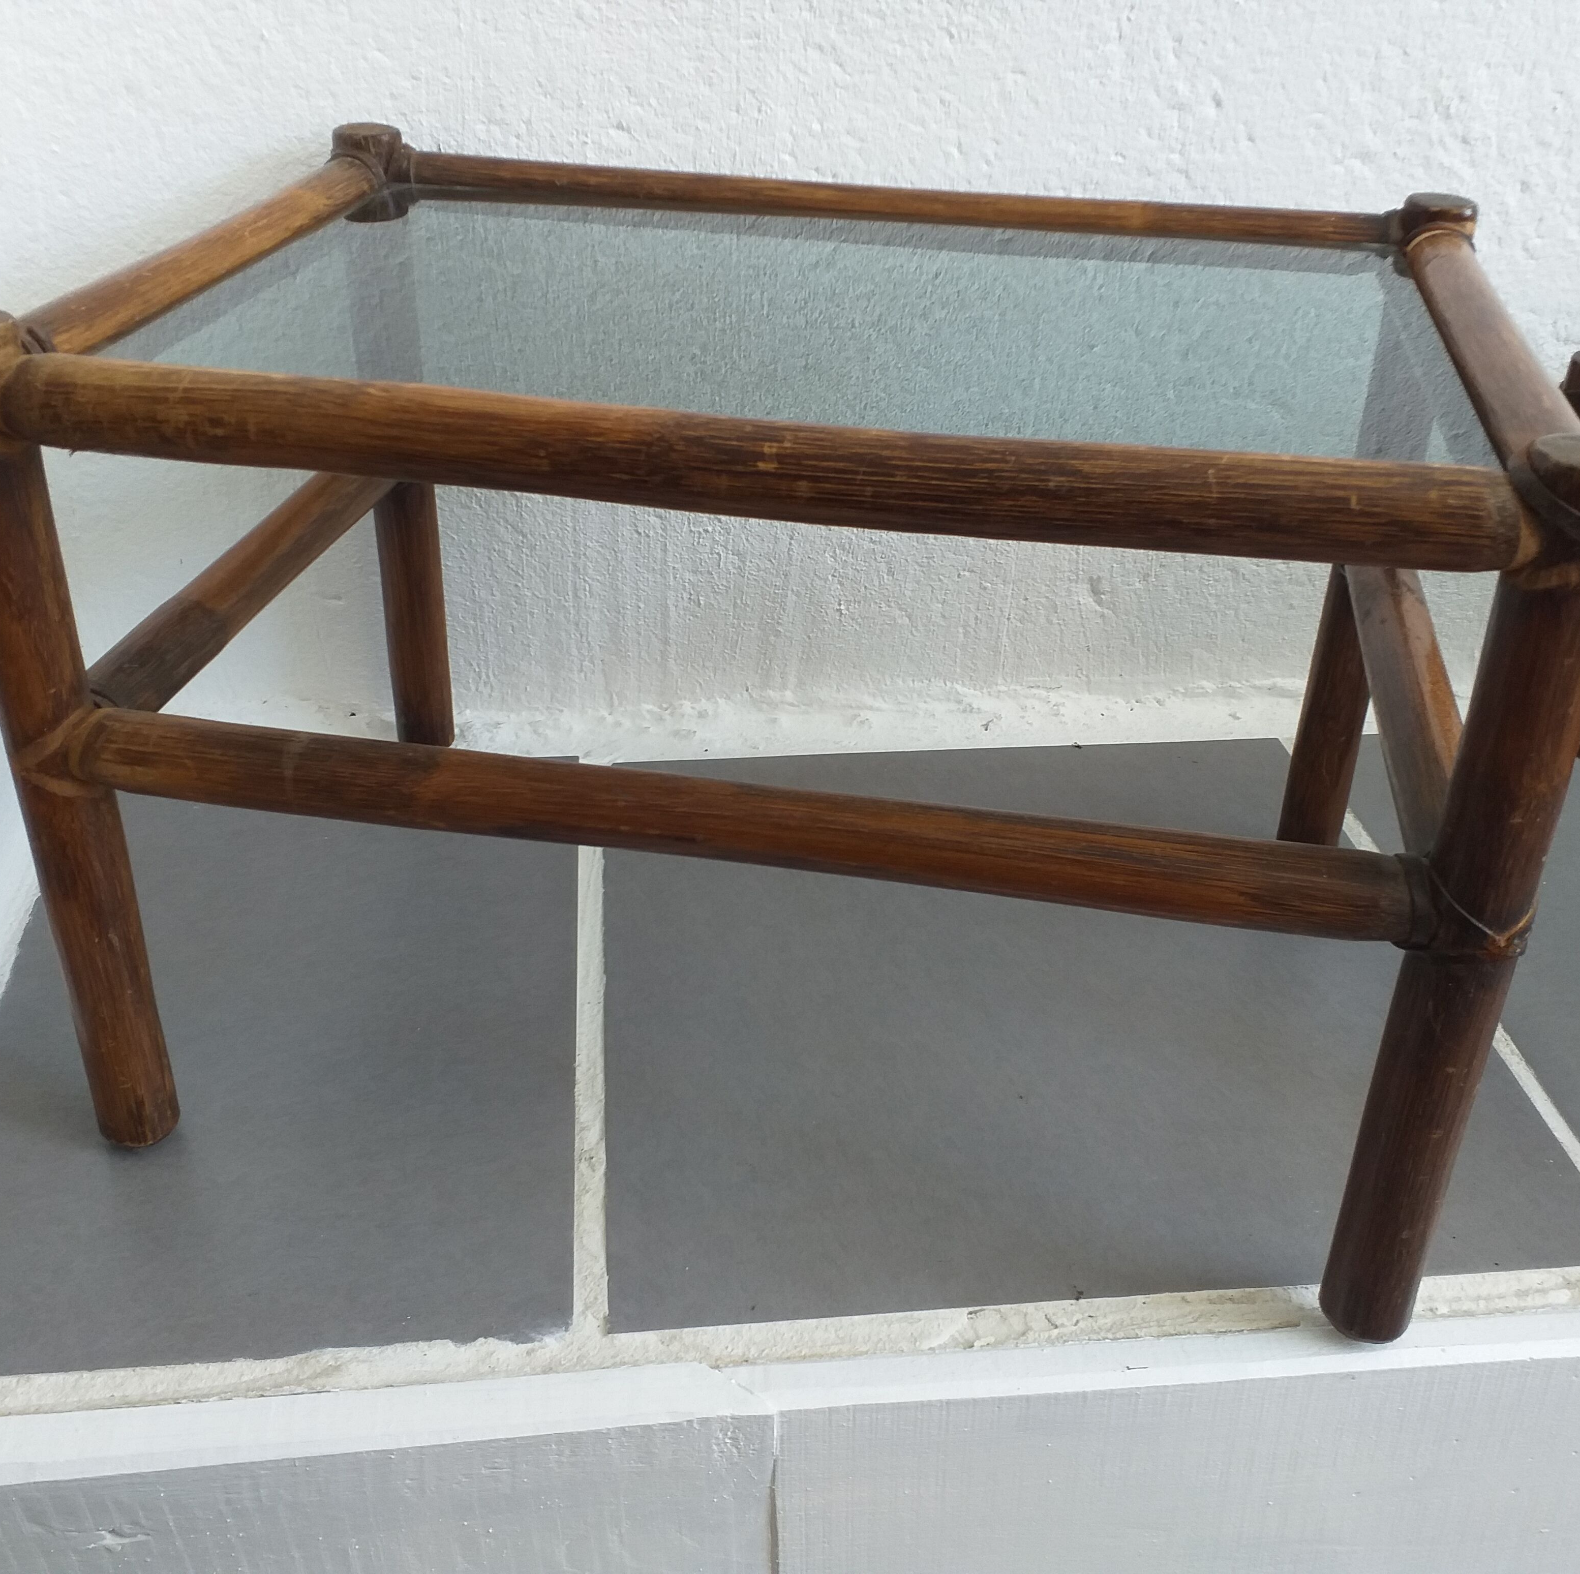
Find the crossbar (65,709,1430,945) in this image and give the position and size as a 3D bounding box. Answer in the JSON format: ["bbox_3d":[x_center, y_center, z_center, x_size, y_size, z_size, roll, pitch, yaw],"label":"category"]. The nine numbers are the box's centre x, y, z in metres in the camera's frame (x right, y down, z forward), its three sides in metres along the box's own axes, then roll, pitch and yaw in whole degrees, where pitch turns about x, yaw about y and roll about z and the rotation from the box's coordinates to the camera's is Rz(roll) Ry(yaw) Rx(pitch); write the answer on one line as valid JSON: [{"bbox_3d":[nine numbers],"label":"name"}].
[{"bbox_3d":[-0.032,0.014,0.641,0.535,0.032,0.032,6,33,9],"label":"crossbar"}]

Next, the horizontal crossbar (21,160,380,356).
[{"bbox_3d":[-0.265,-0.239,0.756,0.030,0.030,0.321,7,33,9],"label":"horizontal crossbar"}]

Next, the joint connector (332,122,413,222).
[{"bbox_3d":[-0.230,-0.338,0.897,0.041,0.039,0.041,7,33,9],"label":"joint connector"}]

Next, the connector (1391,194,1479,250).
[{"bbox_3d":[0.315,-0.273,0.811,0.041,0.033,0.041,7,33,9],"label":"connector"}]

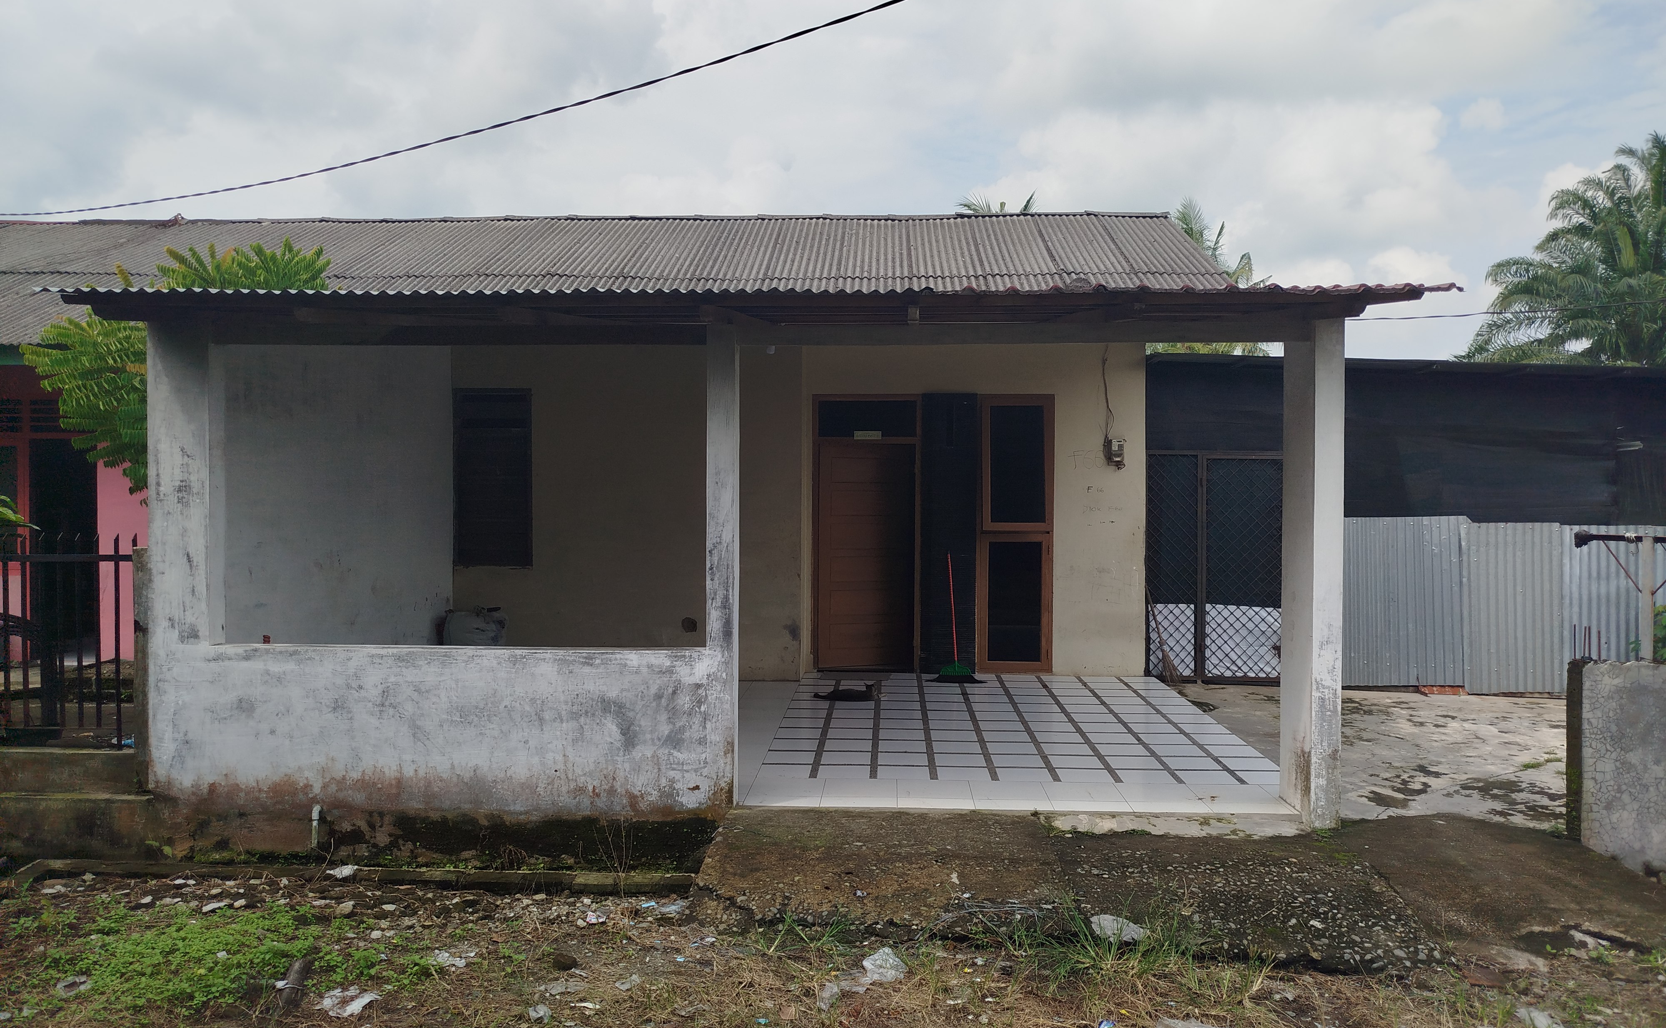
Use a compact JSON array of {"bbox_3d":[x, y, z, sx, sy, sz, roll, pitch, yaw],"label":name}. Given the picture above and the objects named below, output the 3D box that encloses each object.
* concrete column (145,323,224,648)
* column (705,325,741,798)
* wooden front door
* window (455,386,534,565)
[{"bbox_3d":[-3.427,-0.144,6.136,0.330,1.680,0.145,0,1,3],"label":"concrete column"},{"bbox_3d":[-0.570,0.267,5.997,0.148,2.450,0.146,0,1,3],"label":"column"},{"bbox_3d":[0.311,0.377,10.308,0.870,2.030,0.060,0,1,3],"label":"wooden front door"},{"bbox_3d":[-2.912,-0.312,9.937,0.690,1.530,0.090,0,1,3],"label":"window"}]

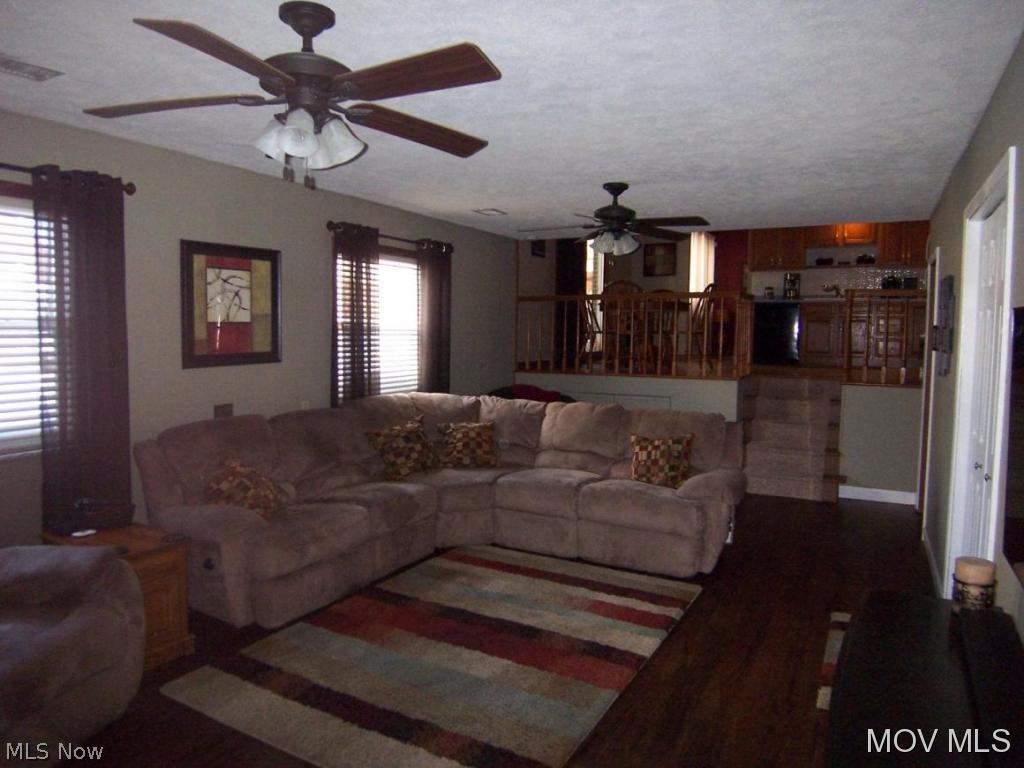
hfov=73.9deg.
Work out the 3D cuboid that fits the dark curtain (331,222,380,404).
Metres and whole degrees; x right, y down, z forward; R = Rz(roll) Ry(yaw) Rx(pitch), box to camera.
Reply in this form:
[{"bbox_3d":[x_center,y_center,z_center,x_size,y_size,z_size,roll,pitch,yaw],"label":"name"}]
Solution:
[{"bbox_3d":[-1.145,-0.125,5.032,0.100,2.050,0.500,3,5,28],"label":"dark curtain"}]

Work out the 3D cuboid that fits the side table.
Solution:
[{"bbox_3d":[-1.829,0.981,3.142,0.600,0.540,0.340,3,5,28],"label":"side table"}]

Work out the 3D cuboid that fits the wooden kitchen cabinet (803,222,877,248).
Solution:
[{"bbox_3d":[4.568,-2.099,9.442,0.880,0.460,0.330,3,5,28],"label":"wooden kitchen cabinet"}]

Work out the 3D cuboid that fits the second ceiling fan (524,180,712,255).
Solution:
[{"bbox_3d":[0.681,-1.082,4.483,1.320,0.470,1.320,3,5,28],"label":"second ceiling fan"}]

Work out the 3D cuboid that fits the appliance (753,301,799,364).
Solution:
[{"bbox_3d":[3.808,-0.721,9.796,0.600,0.860,0.600,3,5,28],"label":"appliance"}]

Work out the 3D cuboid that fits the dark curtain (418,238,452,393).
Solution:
[{"bbox_3d":[-0.666,-0.195,5.930,0.100,2.050,0.470,3,5,28],"label":"dark curtain"}]

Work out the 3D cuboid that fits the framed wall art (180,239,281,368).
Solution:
[{"bbox_3d":[-1.688,-0.475,4.147,0.040,0.730,0.710,3,5,28],"label":"framed wall art"}]

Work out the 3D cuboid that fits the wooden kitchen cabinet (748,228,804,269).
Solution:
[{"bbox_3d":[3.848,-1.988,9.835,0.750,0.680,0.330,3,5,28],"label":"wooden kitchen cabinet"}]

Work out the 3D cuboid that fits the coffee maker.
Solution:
[{"bbox_3d":[3.955,-1.383,9.620,0.230,0.350,0.250,3,5,28],"label":"coffee maker"}]

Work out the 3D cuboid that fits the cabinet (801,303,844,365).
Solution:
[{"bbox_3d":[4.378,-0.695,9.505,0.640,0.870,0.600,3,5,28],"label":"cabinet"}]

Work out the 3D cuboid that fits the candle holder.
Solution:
[{"bbox_3d":[1.287,0.584,1.896,0.112,0.085,0.112,3,5,28],"label":"candle holder"}]

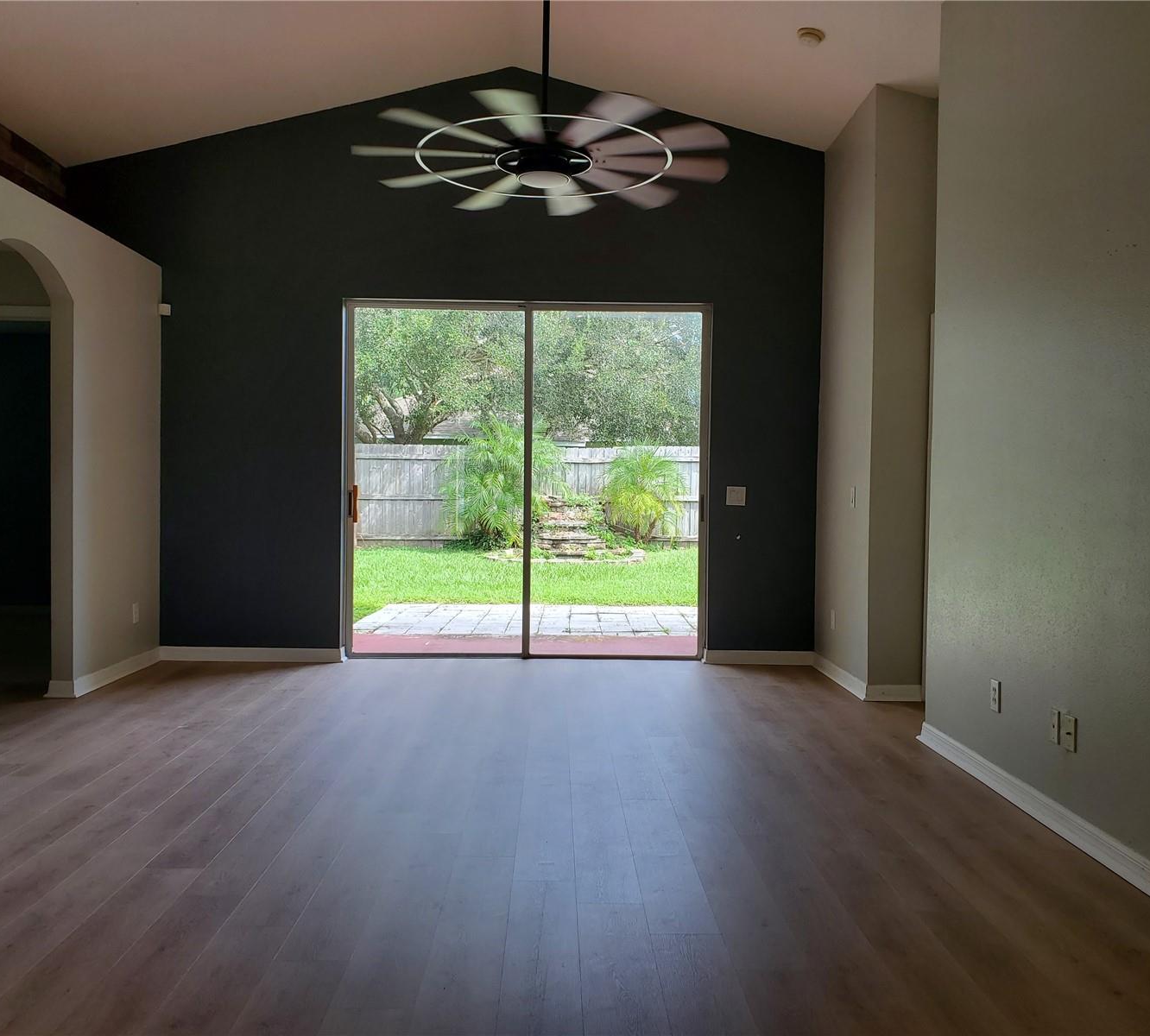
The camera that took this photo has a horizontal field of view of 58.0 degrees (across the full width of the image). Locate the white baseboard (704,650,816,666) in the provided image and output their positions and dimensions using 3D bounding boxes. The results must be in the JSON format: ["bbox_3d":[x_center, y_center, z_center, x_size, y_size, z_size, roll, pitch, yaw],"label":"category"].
[{"bbox_3d":[1.225,0.929,6.906,0.725,0.094,0.030,1,1,-1],"label":"white baseboard"}]

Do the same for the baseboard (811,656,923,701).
[{"bbox_3d":[1.739,0.950,6.316,0.320,0.094,1.170,1,1,-1],"label":"baseboard"}]

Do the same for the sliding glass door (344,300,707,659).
[{"bbox_3d":[-0.318,-0.236,6.941,2.405,2.385,0.120,1,1,-1],"label":"sliding glass door"}]

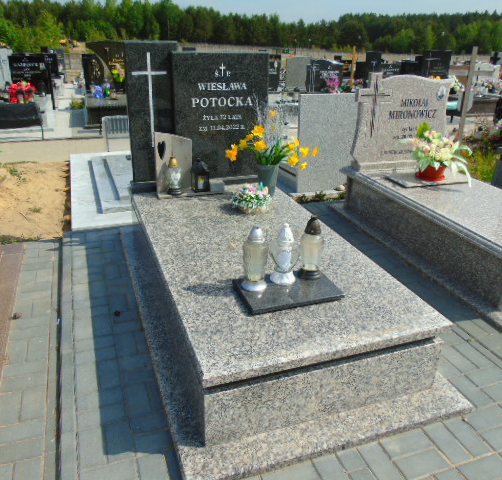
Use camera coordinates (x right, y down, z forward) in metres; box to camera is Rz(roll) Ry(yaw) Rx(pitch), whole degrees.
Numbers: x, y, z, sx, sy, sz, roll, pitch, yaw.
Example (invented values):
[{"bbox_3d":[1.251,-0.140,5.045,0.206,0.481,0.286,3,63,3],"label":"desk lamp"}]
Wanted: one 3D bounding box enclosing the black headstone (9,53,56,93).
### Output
[{"bbox_3d":[-3.947,-2.973,8.302,0.732,0.661,0.130,-7,25,-18],"label":"black headstone"}]

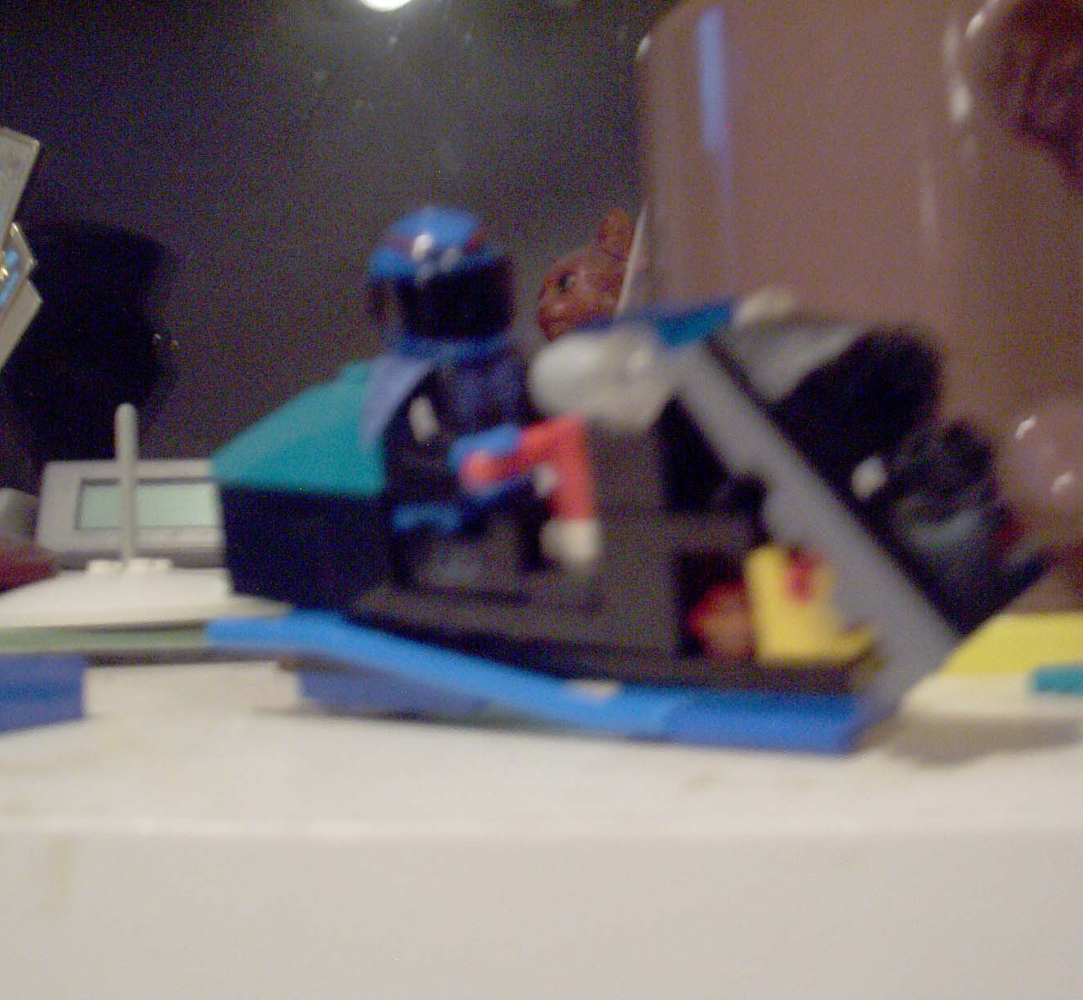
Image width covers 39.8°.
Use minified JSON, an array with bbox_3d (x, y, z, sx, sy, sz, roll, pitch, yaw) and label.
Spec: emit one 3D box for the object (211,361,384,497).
[{"bbox_3d":[-0.022,-0.007,0.140,0.016,0.011,0.016,2,8,-15],"label":"object"}]

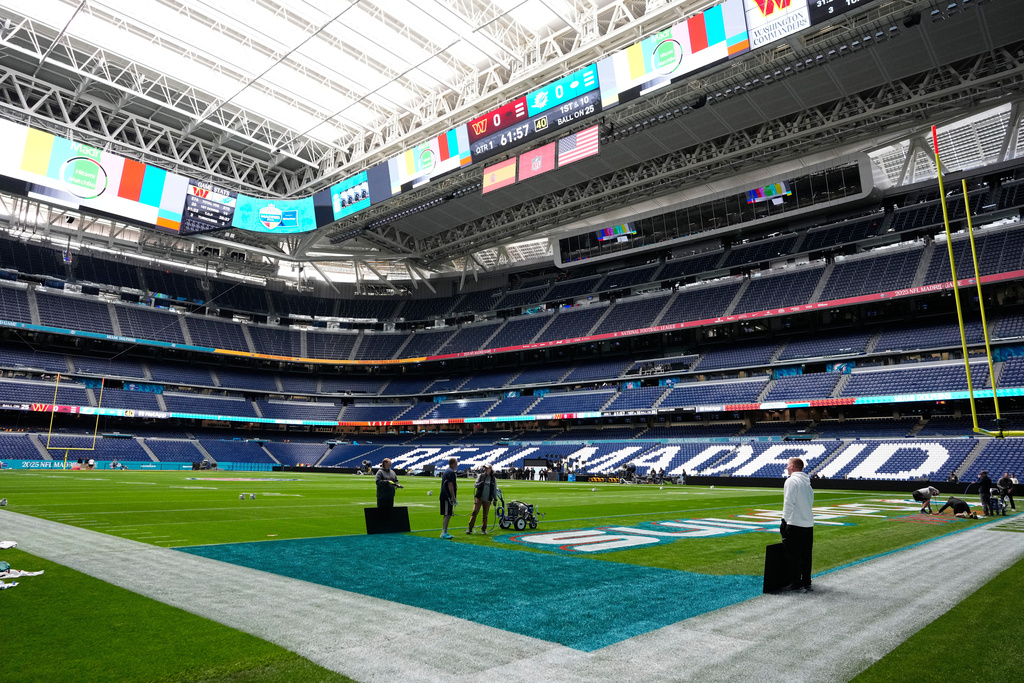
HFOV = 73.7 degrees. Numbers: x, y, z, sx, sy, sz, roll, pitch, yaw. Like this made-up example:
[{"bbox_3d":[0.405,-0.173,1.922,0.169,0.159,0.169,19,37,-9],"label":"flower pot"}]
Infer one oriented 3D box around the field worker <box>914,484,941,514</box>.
[{"bbox_3d":[16.682,6.361,27.500,1.050,1.130,0.600,-4,-11,25],"label":"field worker"}]

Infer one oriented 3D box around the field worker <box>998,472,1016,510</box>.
[{"bbox_3d":[22.250,6.764,30.700,0.720,1.720,0.480,-4,-11,25],"label":"field worker"}]

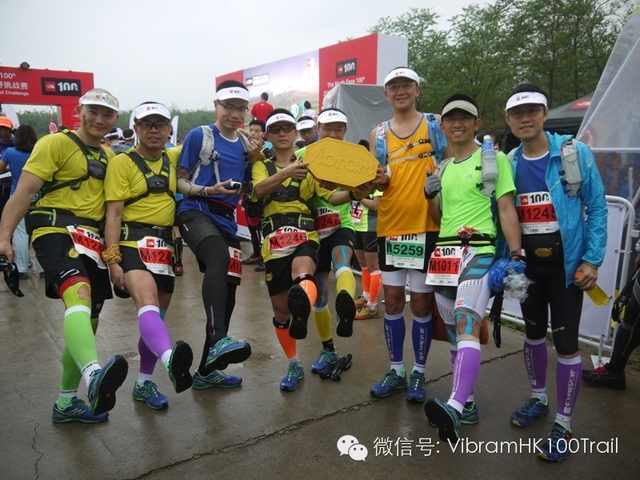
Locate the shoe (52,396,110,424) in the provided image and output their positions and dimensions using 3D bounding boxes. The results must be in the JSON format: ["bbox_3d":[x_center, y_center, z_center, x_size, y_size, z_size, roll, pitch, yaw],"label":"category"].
[{"bbox_3d":[-1.305,0.918,2.823,0.287,0.117,0.107,-1,10,-6],"label":"shoe"}]

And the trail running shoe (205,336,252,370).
[{"bbox_3d":[-0.527,0.653,2.980,0.290,0.110,0.105,-18,-40,22],"label":"trail running shoe"}]

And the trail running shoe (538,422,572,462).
[{"bbox_3d":[1.154,0.968,2.526,0.287,0.117,0.107,-9,13,-43],"label":"trail running shoe"}]

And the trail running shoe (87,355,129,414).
[{"bbox_3d":[-0.865,0.549,2.080,0.110,0.287,0.106,35,23,27],"label":"trail running shoe"}]

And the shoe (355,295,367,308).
[{"bbox_3d":[0.380,0.560,4.709,0.287,0.110,0.106,-4,9,-28],"label":"shoe"}]

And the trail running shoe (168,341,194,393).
[{"bbox_3d":[-0.642,0.551,2.360,0.106,0.287,0.110,-13,34,-32],"label":"trail running shoe"}]

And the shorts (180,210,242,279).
[{"bbox_3d":[-0.668,0.009,3.100,0.330,0.410,0.340,10,14,44],"label":"shorts"}]

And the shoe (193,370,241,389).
[{"bbox_3d":[-0.639,0.847,3.233,0.290,0.110,0.105,-1,10,-7],"label":"shoe"}]

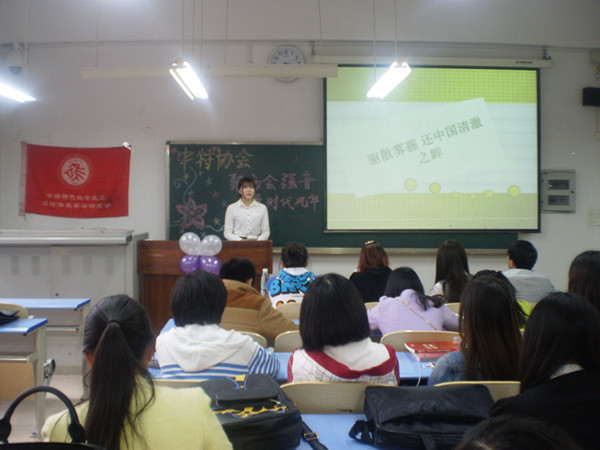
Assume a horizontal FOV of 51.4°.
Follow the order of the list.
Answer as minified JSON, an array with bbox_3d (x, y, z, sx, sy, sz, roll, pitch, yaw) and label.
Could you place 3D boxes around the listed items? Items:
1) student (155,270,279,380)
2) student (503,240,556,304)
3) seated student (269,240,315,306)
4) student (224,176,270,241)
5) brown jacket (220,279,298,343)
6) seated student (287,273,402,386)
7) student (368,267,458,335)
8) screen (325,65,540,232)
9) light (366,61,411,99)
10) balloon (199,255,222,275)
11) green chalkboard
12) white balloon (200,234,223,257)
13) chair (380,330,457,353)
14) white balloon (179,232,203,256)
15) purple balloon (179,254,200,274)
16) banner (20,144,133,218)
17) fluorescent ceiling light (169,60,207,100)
[{"bbox_3d":[-0.328,0.763,2.630,0.480,1.170,0.700,0,1,-3],"label":"student"},{"bbox_3d":[1.471,0.706,4.300,0.460,1.230,0.680,0,2,-13],"label":"student"},{"bbox_3d":[-0.055,0.724,4.680,0.450,1.200,0.700,0,1,-3],"label":"seated student"},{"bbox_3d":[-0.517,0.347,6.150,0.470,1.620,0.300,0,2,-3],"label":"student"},{"bbox_3d":[-0.280,0.577,3.580,0.540,0.600,0.450,0,1,3],"label":"brown jacket"},{"bbox_3d":[0.159,0.775,2.450,0.440,1.200,0.660,0,2,-3],"label":"seated student"},{"bbox_3d":[0.629,0.781,3.660,0.510,1.110,0.720,0,1,-3],"label":"student"},{"bbox_3d":[1.497,-0.864,7.050,2.440,1.900,0.050,0,1,-3],"label":"screen"},{"bbox_3d":[0.684,-1.113,4.850,0.170,0.090,1.260,0,2,-3],"label":"light"},{"bbox_3d":[-0.759,0.349,5.350,0.190,0.190,0.190,0,2,-3],"label":"balloon"},{"bbox_3d":[0.498,-0.307,7.060,4.020,1.280,0.060,0,2,-3],"label":"green chalkboard"},{"bbox_3d":[-0.744,0.174,5.260,0.185,0.185,0.185,0,1,-3],"label":"white balloon"},{"bbox_3d":[0.665,0.938,3.500,0.430,0.800,0.480,0,1,-3],"label":"chair"},{"bbox_3d":[-0.924,0.163,5.260,0.185,0.195,0.185,0,1,-3],"label":"white balloon"},{"bbox_3d":[-0.941,0.349,5.350,0.185,0.190,0.185,0,2,-3],"label":"purple balloon"},{"bbox_3d":[-2.484,-0.493,6.920,1.210,0.840,0.030,0,1,-3],"label":"banner"},{"bbox_3d":[-0.843,-1.113,4.850,0.170,0.090,1.260,0,2,-3],"label":"fluorescent ceiling light"}]

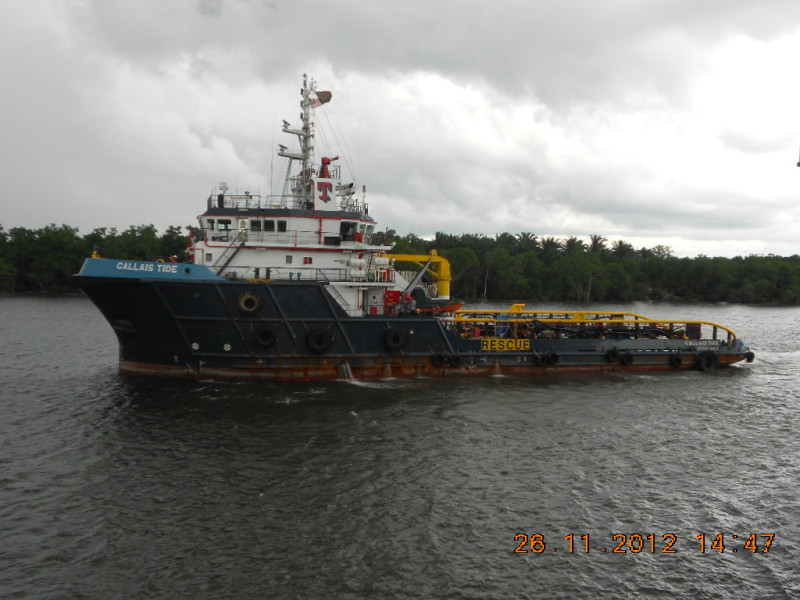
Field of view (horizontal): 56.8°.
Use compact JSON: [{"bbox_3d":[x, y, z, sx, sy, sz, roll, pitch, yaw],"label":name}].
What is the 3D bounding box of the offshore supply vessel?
[{"bbox_3d":[2.800,-5.630,66.360,59.300,26.400,14.600,0,3,-15],"label":"offshore supply vessel"}]

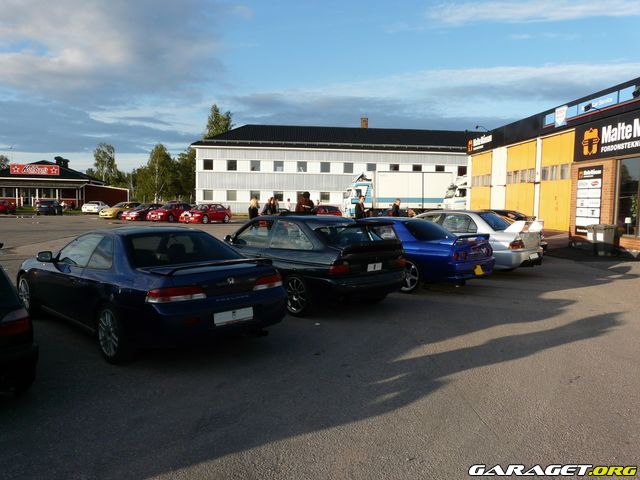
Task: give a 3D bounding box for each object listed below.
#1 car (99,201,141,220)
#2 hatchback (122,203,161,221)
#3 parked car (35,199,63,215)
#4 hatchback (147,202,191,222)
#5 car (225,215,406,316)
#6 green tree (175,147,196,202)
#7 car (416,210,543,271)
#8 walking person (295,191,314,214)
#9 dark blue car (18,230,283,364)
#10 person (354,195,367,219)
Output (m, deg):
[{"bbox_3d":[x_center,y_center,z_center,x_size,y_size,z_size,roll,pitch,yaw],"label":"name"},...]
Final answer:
[{"bbox_3d":[-15.900,-2.380,42.000,1.760,1.370,4.350,3,4,25],"label":"car"},{"bbox_3d":[-12.701,-2.174,39.061,1.730,1.340,4.400,3,5,28],"label":"hatchback"},{"bbox_3d":[-25.800,-3.090,49.600,1.750,1.420,4.450,0,4,-13],"label":"parked car"},{"bbox_3d":[-11.350,-2.140,40.500,1.750,1.410,4.300,3,4,25],"label":"hatchback"},{"bbox_3d":[-0.521,0.295,8.924,1.740,1.420,4.200,-2,5,-40],"label":"car"},{"bbox_3d":[-19.000,-8.750,75.000,4.600,9.300,4.600,1,4,0],"label":"green tree"},{"bbox_3d":[3.327,0.023,13.235,1.770,1.450,4.490,-3,6,-43],"label":"car"},{"bbox_3d":[-0.402,-0.315,14.318,0.580,1.830,0.420,3,5,25],"label":"walking person"},{"bbox_3d":[-2.399,0.467,6.613,4.530,1.320,1.750,5,6,44],"label":"dark blue car"},{"bbox_3d":[1.283,-0.480,16.200,0.420,1.820,0.520,4,5,32],"label":"person"}]

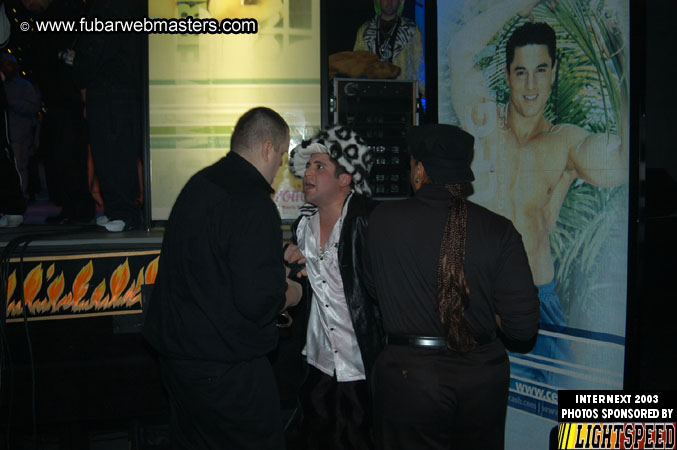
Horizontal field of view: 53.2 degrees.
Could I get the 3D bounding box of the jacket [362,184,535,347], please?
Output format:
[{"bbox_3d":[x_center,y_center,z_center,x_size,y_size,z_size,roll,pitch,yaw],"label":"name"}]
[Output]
[{"bbox_3d":[0.398,0.141,2.360,0.580,0.560,0.380,-1,2,-9],"label":"jacket"}]

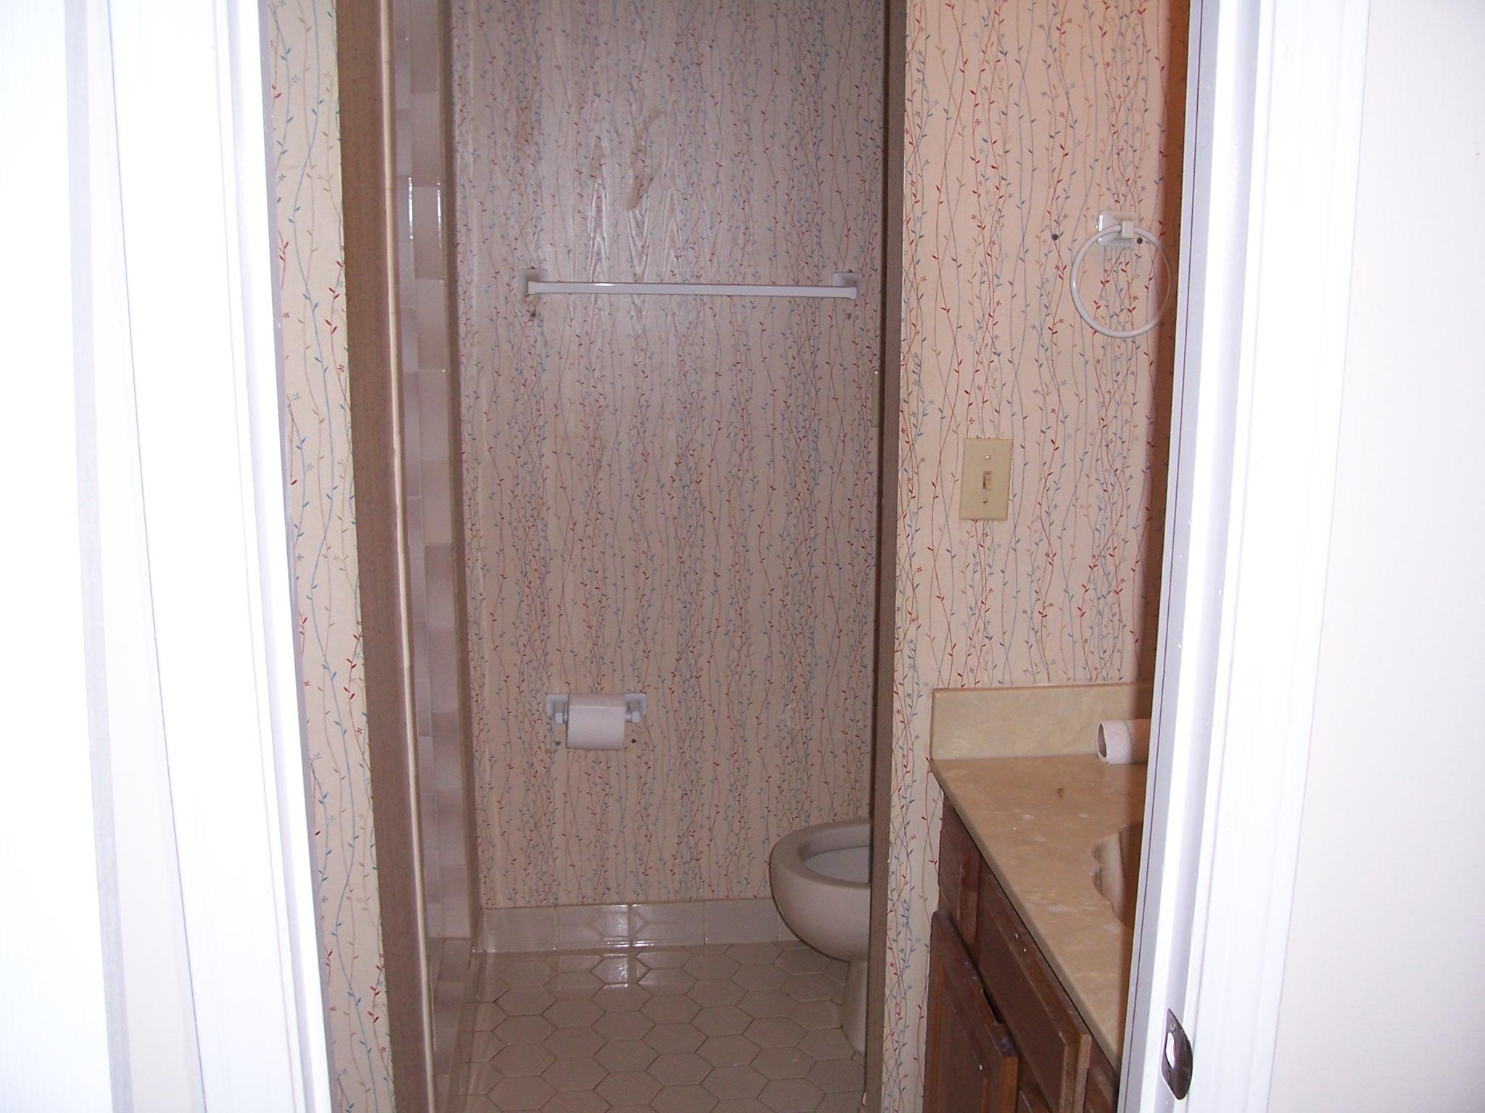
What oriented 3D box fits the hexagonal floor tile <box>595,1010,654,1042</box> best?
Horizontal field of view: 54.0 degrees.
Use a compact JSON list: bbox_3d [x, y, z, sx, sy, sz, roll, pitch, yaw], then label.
[{"bbox_3d":[-0.218,0.869,2.688,0.118,0.008,0.102,-1,12,-7],"label":"hexagonal floor tile"}]

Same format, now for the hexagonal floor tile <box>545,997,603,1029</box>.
[{"bbox_3d":[-0.314,0.859,2.730,0.118,0.008,0.102,-1,12,-7],"label":"hexagonal floor tile"}]

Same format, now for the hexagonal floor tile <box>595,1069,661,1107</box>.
[{"bbox_3d":[-0.194,0.910,2.486,0.118,0.008,0.102,-1,12,-7],"label":"hexagonal floor tile"}]

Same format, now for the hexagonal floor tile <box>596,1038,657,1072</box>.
[{"bbox_3d":[-0.210,0.912,2.655,0.121,0.008,0.105,-1,12,-7],"label":"hexagonal floor tile"}]

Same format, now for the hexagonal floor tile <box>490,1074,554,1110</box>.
[{"bbox_3d":[-0.383,0.935,2.527,0.121,0.008,0.105,-1,12,-7],"label":"hexagonal floor tile"}]

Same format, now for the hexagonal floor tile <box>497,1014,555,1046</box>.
[{"bbox_3d":[-0.407,0.894,2.736,0.125,0.010,0.108,-1,12,-6],"label":"hexagonal floor tile"}]

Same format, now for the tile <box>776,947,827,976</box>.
[{"bbox_3d":[0.120,0.822,2.941,0.118,0.008,0.102,-1,12,-7],"label":"tile"}]

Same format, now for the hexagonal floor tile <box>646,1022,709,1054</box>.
[{"bbox_3d":[-0.120,0.878,2.648,0.118,0.008,0.102,-1,12,-7],"label":"hexagonal floor tile"}]

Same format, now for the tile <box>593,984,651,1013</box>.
[{"bbox_3d":[-0.230,0.848,2.789,0.118,0.008,0.102,-1,12,-7],"label":"tile"}]

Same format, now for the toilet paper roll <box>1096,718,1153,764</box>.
[{"bbox_3d":[0.567,0.264,2.067,0.112,0.060,0.060,0,11,-4],"label":"toilet paper roll"}]

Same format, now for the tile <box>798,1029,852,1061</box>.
[{"bbox_3d":[0.161,0.906,2.692,0.125,0.010,0.108,-1,12,-6],"label":"tile"}]

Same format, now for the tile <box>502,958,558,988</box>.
[{"bbox_3d":[-0.434,0.849,2.947,0.121,0.008,0.105,-1,12,-7],"label":"tile"}]

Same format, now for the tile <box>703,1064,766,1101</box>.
[{"bbox_3d":[-0.012,0.931,2.566,0.125,0.010,0.108,-1,12,-6],"label":"tile"}]

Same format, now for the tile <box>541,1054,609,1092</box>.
[{"bbox_3d":[-0.297,0.923,2.591,0.121,0.008,0.105,-1,12,-7],"label":"tile"}]

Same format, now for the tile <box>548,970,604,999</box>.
[{"bbox_3d":[-0.334,0.861,2.905,0.125,0.010,0.108,-1,12,-6],"label":"tile"}]

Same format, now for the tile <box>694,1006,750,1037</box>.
[{"bbox_3d":[-0.037,0.867,2.709,0.118,0.008,0.102,-1,12,-7],"label":"tile"}]

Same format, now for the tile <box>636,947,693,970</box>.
[{"bbox_3d":[-0.159,0.839,3.020,0.125,0.010,0.085,-1,12,-6],"label":"tile"}]

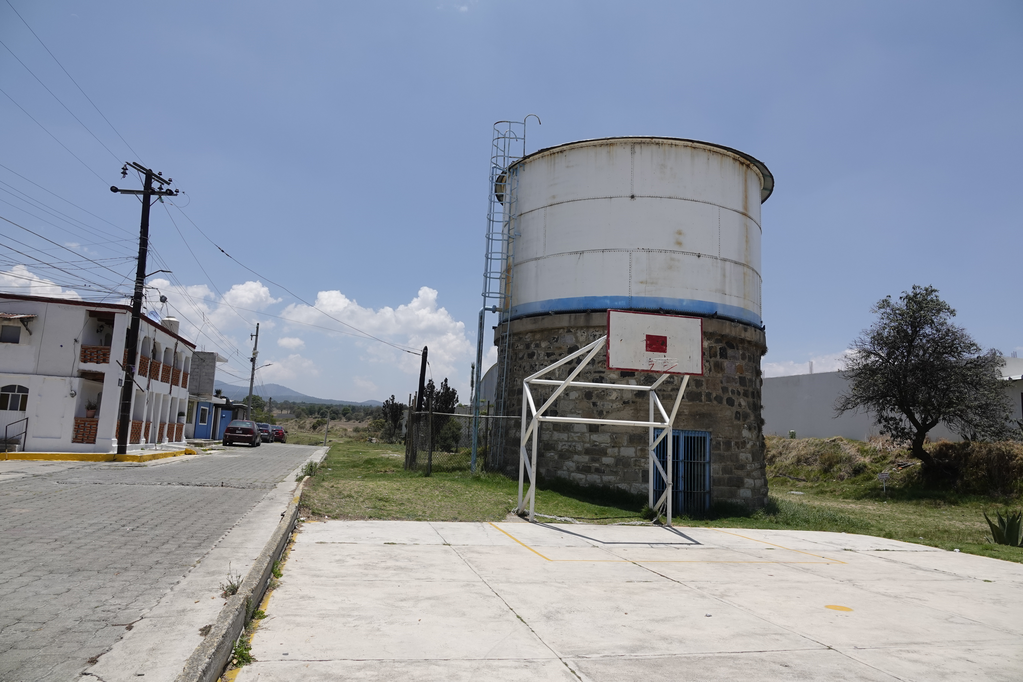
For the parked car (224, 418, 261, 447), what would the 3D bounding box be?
[{"bbox_3d":[-15.399,5.353,39.475,1.730,1.440,4.350,5,-9,-15],"label":"parked car"}]

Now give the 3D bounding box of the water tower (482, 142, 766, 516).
[{"bbox_3d":[3.750,-0.050,22.259,9.000,10.200,9.000,4,-9,-12],"label":"water tower"}]

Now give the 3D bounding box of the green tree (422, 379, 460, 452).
[{"bbox_3d":[-4.106,4.329,40.000,2.200,4.300,2.100,5,-9,-13],"label":"green tree"}]

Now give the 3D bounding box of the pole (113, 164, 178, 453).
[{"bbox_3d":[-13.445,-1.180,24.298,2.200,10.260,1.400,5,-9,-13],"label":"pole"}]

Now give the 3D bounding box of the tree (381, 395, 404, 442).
[{"bbox_3d":[-9.249,6.024,53.000,1.900,3.800,1.900,5,-9,-13],"label":"tree"}]

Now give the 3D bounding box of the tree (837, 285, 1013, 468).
[{"bbox_3d":[16.353,1.406,27.000,6.200,7.200,6.200,5,-9,-13],"label":"tree"}]

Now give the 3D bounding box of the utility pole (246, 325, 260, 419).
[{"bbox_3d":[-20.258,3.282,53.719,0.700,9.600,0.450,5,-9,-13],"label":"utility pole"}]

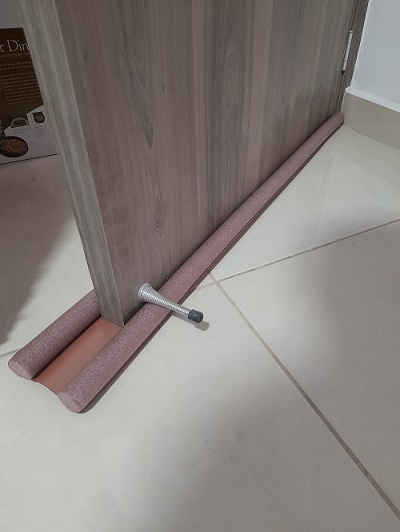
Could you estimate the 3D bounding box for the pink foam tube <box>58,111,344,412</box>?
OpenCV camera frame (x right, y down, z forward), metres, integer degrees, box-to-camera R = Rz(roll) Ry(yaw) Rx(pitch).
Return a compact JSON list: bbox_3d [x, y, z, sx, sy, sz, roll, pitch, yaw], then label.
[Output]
[{"bbox_3d":[0.114,-0.125,0.681,0.029,0.029,0.934,20,44,24],"label":"pink foam tube"}]

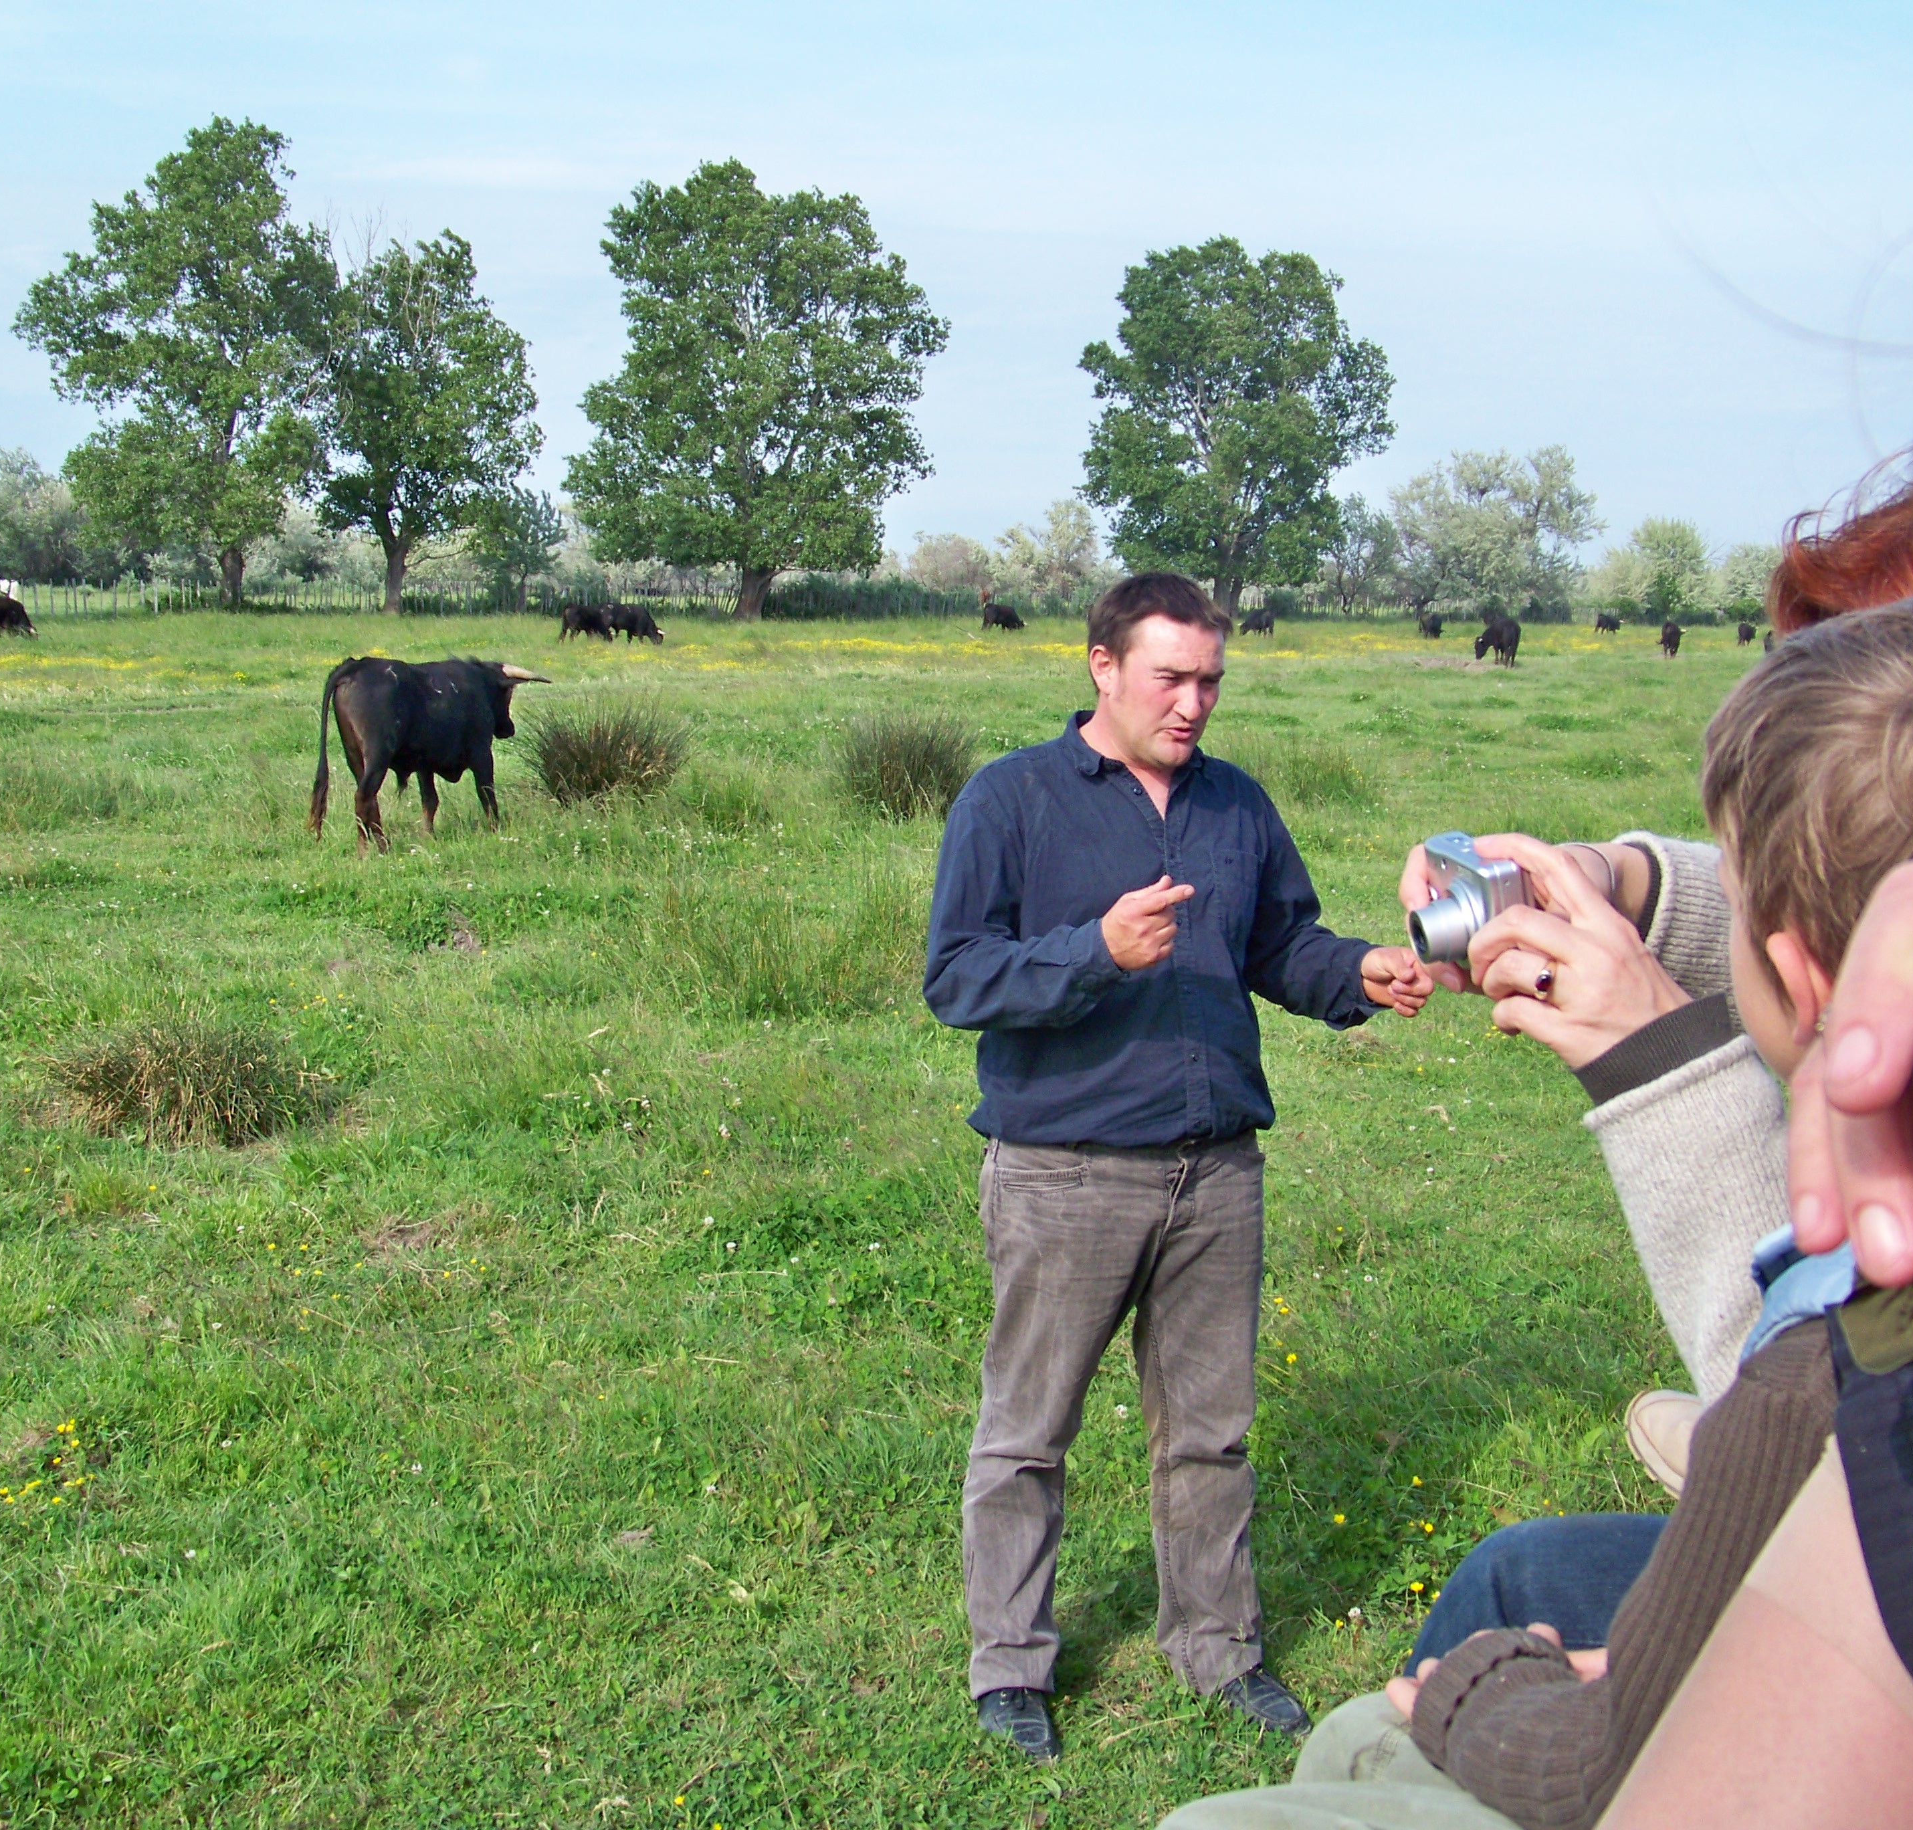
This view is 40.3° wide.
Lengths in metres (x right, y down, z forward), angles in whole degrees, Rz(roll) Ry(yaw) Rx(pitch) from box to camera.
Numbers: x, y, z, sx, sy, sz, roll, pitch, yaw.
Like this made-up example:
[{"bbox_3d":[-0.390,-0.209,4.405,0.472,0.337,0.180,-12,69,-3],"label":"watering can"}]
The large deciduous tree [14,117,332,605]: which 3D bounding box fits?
[{"bbox_3d":[-36.047,-25.347,120.000,14.210,22.720,13.910,1,7,0],"label":"large deciduous tree"}]

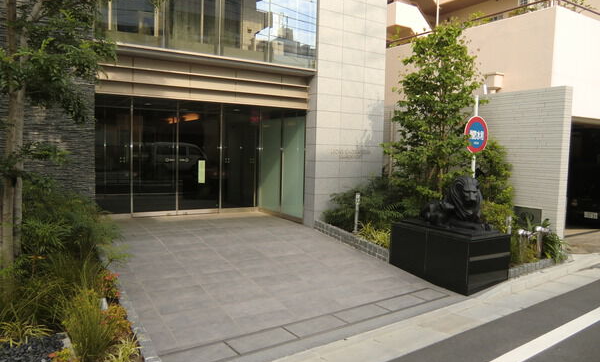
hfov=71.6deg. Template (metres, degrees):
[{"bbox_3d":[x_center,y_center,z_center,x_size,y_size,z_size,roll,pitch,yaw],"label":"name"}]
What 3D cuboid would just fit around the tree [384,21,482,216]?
[{"bbox_3d":[2.164,-0.774,6.638,1.434,3.485,1.434,-1,5,-29],"label":"tree"}]

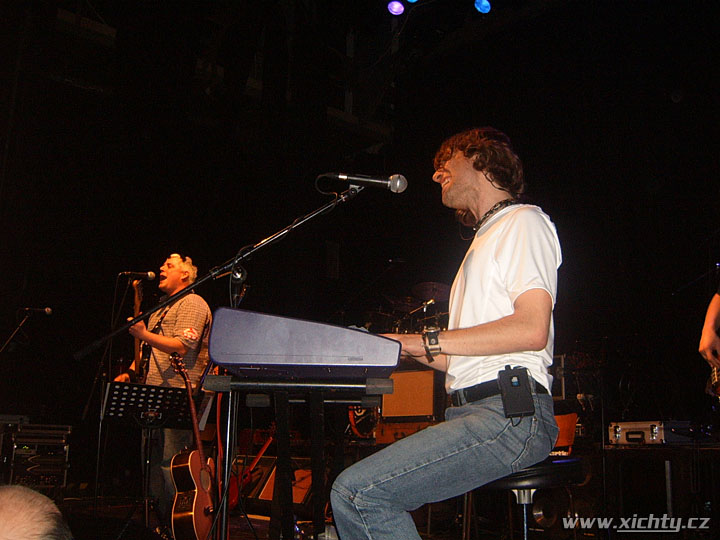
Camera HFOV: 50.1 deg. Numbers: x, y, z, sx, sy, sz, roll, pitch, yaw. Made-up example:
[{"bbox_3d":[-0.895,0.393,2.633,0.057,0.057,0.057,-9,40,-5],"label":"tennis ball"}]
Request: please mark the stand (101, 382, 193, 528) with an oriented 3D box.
[{"bbox_3d":[-1.225,1.098,4.436,0.520,0.950,0.500,2,-8,-9],"label":"stand"}]

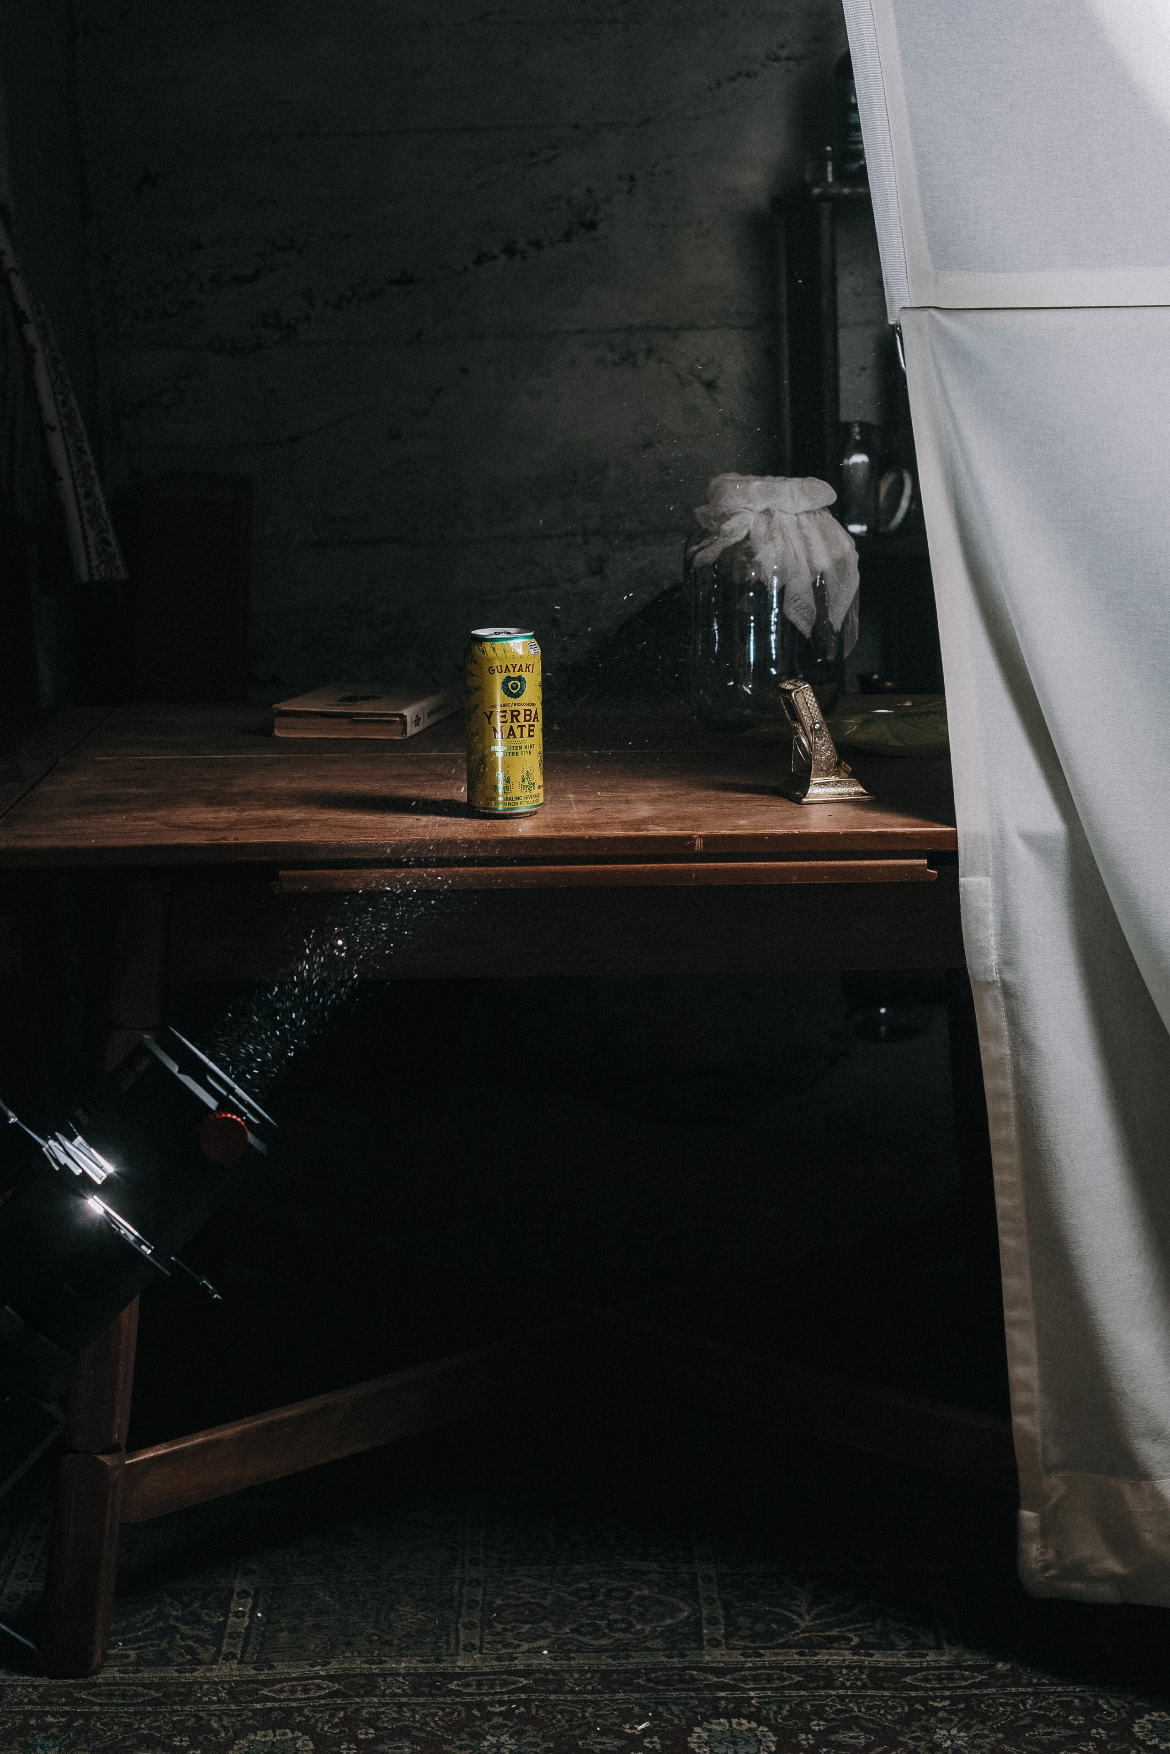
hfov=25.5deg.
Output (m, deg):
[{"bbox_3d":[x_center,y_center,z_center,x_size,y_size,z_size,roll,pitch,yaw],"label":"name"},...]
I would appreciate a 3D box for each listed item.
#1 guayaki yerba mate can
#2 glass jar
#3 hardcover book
[{"bbox_3d":[-0.069,-0.133,2.224,0.066,0.157,0.066,-1,12,0],"label":"guayaki yerba mate can"},{"bbox_3d":[0.188,-0.285,2.696,0.166,0.244,0.166,-1,12,0],"label":"glass jar"},{"bbox_3d":[-0.229,-0.177,2.750,0.144,0.027,0.202,2,12,13],"label":"hardcover book"}]

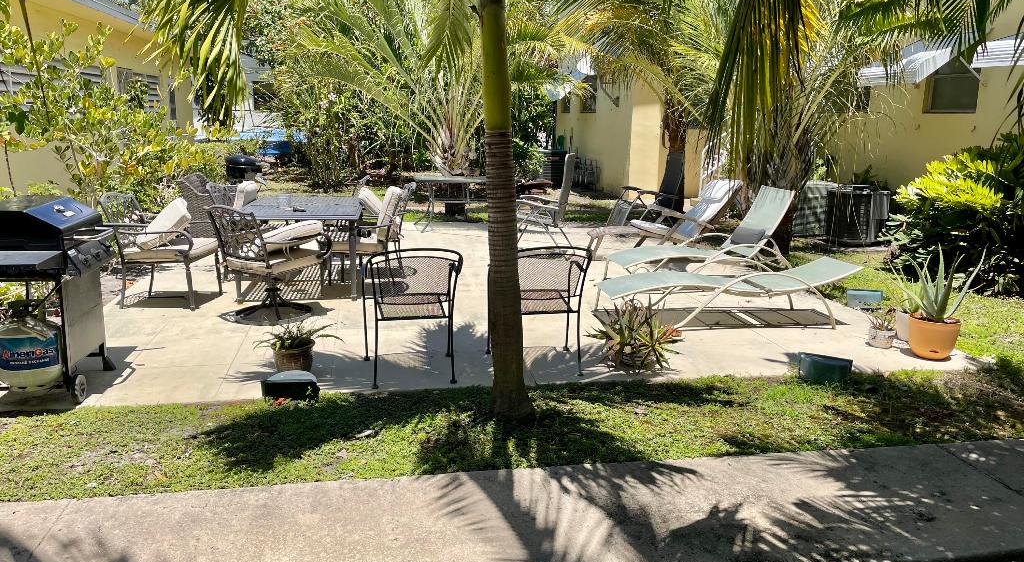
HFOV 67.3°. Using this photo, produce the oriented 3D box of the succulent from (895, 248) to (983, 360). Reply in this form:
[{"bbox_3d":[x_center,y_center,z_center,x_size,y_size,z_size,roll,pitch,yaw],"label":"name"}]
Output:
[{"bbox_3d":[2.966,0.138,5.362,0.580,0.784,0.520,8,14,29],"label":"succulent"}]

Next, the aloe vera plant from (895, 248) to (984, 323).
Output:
[{"bbox_3d":[2.949,0.037,5.337,0.580,0.576,0.520,8,14,29],"label":"aloe vera plant"}]

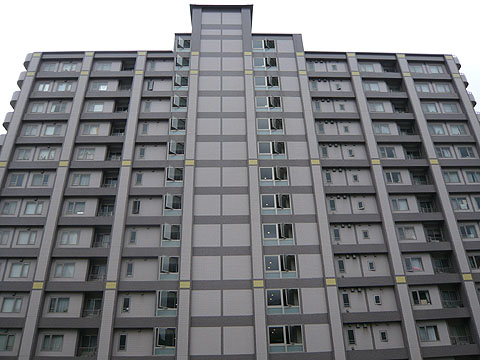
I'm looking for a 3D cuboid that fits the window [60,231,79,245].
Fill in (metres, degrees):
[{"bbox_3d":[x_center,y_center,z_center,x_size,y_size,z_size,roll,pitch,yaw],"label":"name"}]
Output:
[{"bbox_3d":[-15.174,5.142,34.676,1.700,1.370,0.150,0,-28,-2],"label":"window"}]

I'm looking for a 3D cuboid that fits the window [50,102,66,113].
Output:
[{"bbox_3d":[-19.832,-7.938,42.516,1.550,1.270,0.150,0,-28,-2],"label":"window"}]

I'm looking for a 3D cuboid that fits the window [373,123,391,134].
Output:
[{"bbox_3d":[14.840,-5.281,40.395,1.580,1.340,0.130,0,-28,-2],"label":"window"}]

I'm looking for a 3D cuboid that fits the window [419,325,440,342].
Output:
[{"bbox_3d":[15.264,12.359,31.278,1.600,1.260,0.150,0,-29,-2],"label":"window"}]

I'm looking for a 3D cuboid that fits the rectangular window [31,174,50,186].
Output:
[{"bbox_3d":[-18.655,0.028,36.330,1.580,1.340,0.130,0,-28,-2],"label":"rectangular window"}]

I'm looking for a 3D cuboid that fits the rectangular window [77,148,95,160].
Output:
[{"bbox_3d":[-14.923,-2.512,37.803,1.580,1.340,0.130,0,-28,-2],"label":"rectangular window"}]

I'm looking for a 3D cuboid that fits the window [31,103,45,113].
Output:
[{"bbox_3d":[-21.733,-7.799,41.713,1.490,1.400,0.150,0,-28,-2],"label":"window"}]

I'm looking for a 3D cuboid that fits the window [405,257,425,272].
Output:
[{"bbox_3d":[15.119,7.338,33.597,1.580,1.340,0.130,0,-28,-2],"label":"window"}]

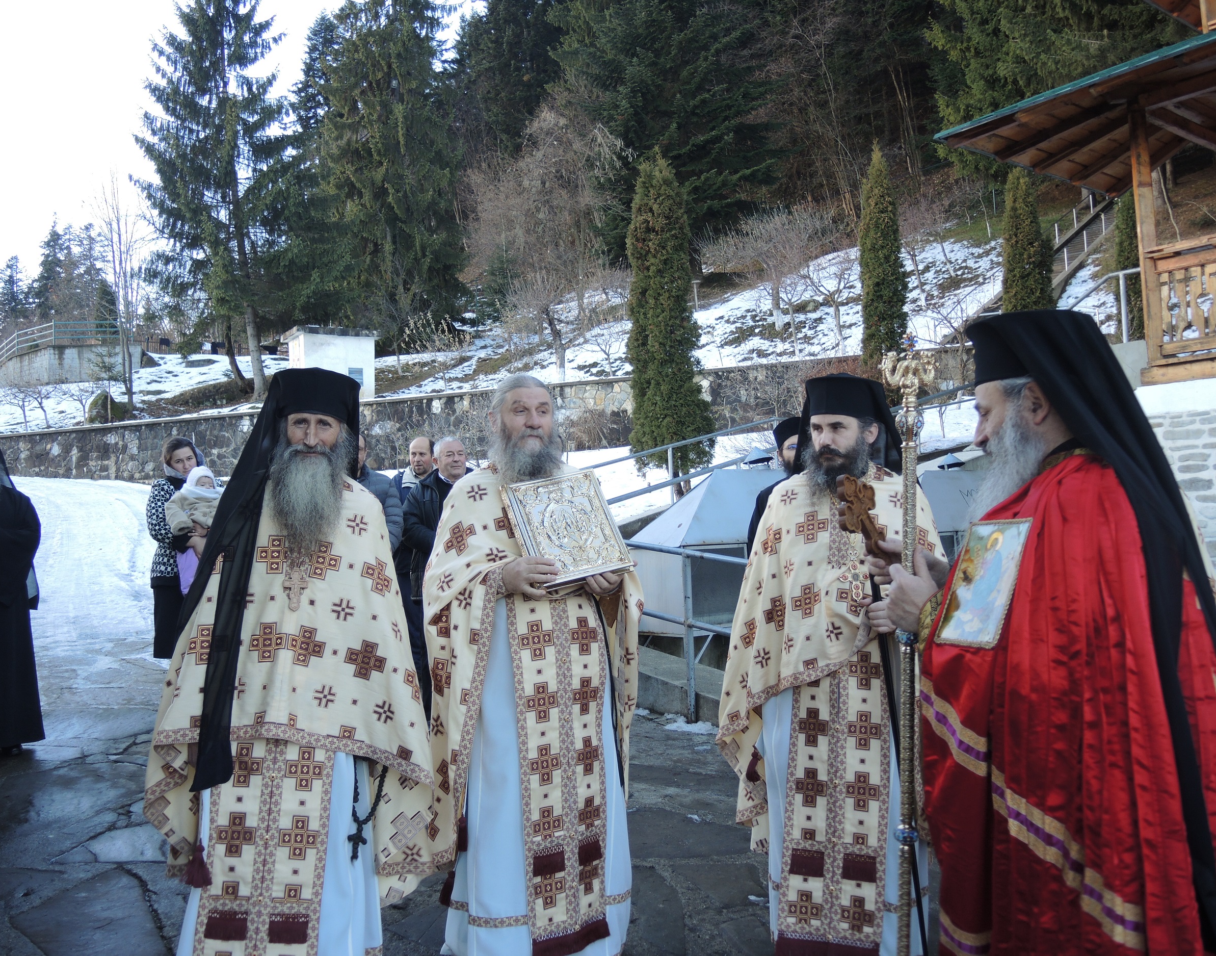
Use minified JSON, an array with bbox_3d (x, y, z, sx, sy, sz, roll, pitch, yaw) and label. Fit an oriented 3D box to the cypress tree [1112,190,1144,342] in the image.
[{"bbox_3d":[12.737,-5.058,25.000,0.950,4.600,0.950,-2,-4,0],"label":"cypress tree"}]

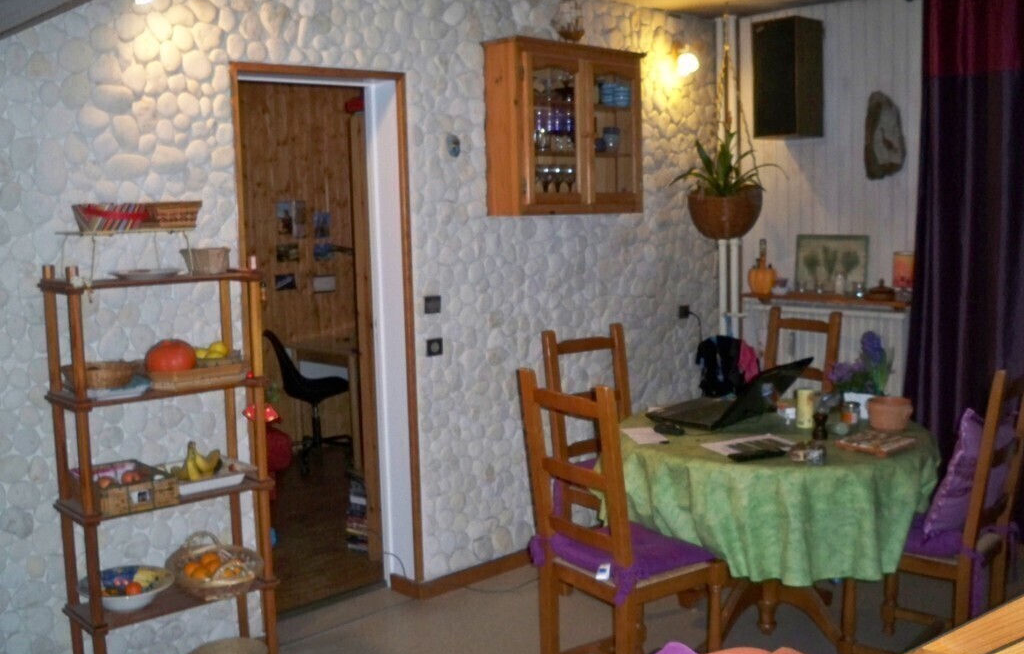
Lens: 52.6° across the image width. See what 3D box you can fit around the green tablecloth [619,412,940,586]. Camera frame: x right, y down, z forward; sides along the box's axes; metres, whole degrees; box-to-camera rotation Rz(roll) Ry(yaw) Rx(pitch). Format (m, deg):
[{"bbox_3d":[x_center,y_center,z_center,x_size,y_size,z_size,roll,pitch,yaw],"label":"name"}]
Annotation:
[{"bbox_3d":[0.911,0.545,3.677,1.140,0.360,1.140,-1,6,0],"label":"green tablecloth"}]

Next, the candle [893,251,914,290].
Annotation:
[{"bbox_3d":[1.649,-0.238,4.356,0.095,0.155,0.095,-7,9,-41],"label":"candle"}]

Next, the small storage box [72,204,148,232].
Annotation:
[{"bbox_3d":[-1.152,-0.311,2.961,0.165,0.085,0.145,-7,9,-41],"label":"small storage box"}]

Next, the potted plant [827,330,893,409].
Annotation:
[{"bbox_3d":[1.168,0.159,3.470,0.210,0.305,0.170,1,7,19],"label":"potted plant"}]

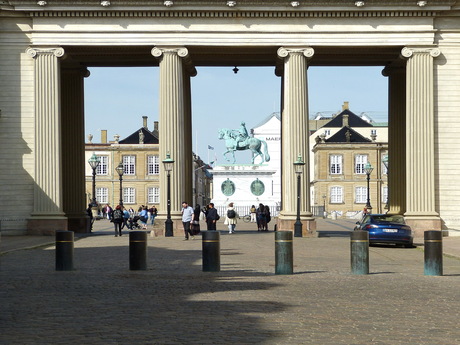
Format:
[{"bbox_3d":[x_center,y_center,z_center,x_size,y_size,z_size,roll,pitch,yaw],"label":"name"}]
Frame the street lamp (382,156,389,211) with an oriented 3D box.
[{"bbox_3d":[18.526,1.442,134.000,1.300,7.000,1.300,0,-2,1],"label":"street lamp"}]

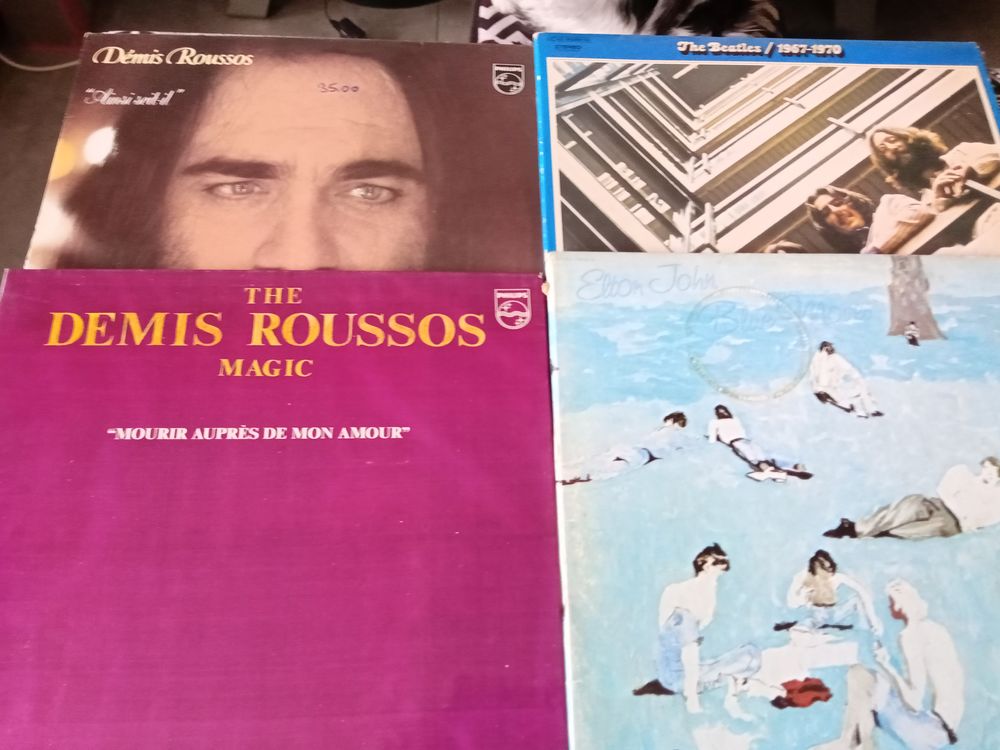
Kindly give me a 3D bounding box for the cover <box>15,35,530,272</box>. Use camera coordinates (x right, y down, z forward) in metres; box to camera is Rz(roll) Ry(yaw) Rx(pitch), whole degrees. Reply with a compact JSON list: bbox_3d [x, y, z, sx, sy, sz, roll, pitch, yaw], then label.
[{"bbox_3d":[-0.124,-0.087,0.498,0.314,0.005,0.315,0,66,-3],"label":"cover"}]

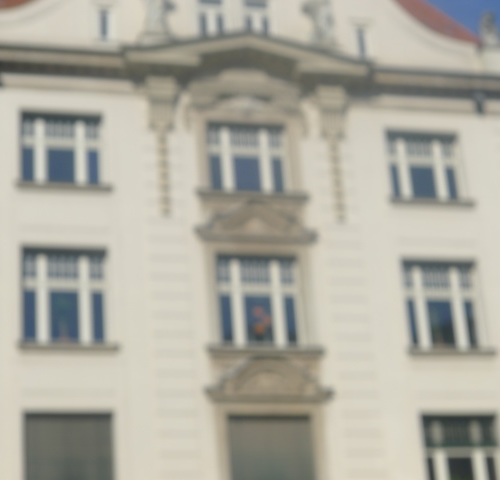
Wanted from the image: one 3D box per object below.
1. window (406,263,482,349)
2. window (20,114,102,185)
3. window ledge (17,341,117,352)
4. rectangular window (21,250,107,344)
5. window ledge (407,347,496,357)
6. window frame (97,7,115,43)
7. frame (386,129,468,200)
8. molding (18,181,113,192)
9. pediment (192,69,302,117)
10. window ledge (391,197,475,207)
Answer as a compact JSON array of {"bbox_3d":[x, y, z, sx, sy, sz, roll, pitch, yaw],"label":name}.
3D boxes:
[{"bbox_3d":[4.395,1.511,33.662,1.880,2.150,0.200,2,-24,-15],"label":"window"},{"bbox_3d":[-4.213,-1.972,32.940,1.750,1.662,0.200,2,-25,-14],"label":"window"},{"bbox_3d":[-3.784,2.225,30.877,2.100,0.170,0.220,2,-24,-15],"label":"window ledge"},{"bbox_3d":[-3.953,1.220,31.456,1.870,2.150,0.200,2,-24,-15],"label":"rectangular window"},{"bbox_3d":[4.504,2.487,32.911,1.994,0.132,0.230,2,-25,-14],"label":"window ledge"},{"bbox_3d":[-3.383,-5.000,34.532,0.393,0.956,0.180,2,-25,-14],"label":"window frame"},{"bbox_3d":[4.089,-1.696,34.976,1.750,1.719,0.200,2,-25,-14],"label":"frame"},{"bbox_3d":[-4.060,-1.164,32.391,2.075,0.099,0.230,2,-25,-14],"label":"molding"},{"bbox_3d":[-0.129,-3.418,34.324,2.600,1.100,0.350,2,-24,-15],"label":"pediment"},{"bbox_3d":[4.262,-0.897,34.512,2.080,0.170,0.220,2,-24,-15],"label":"window ledge"}]

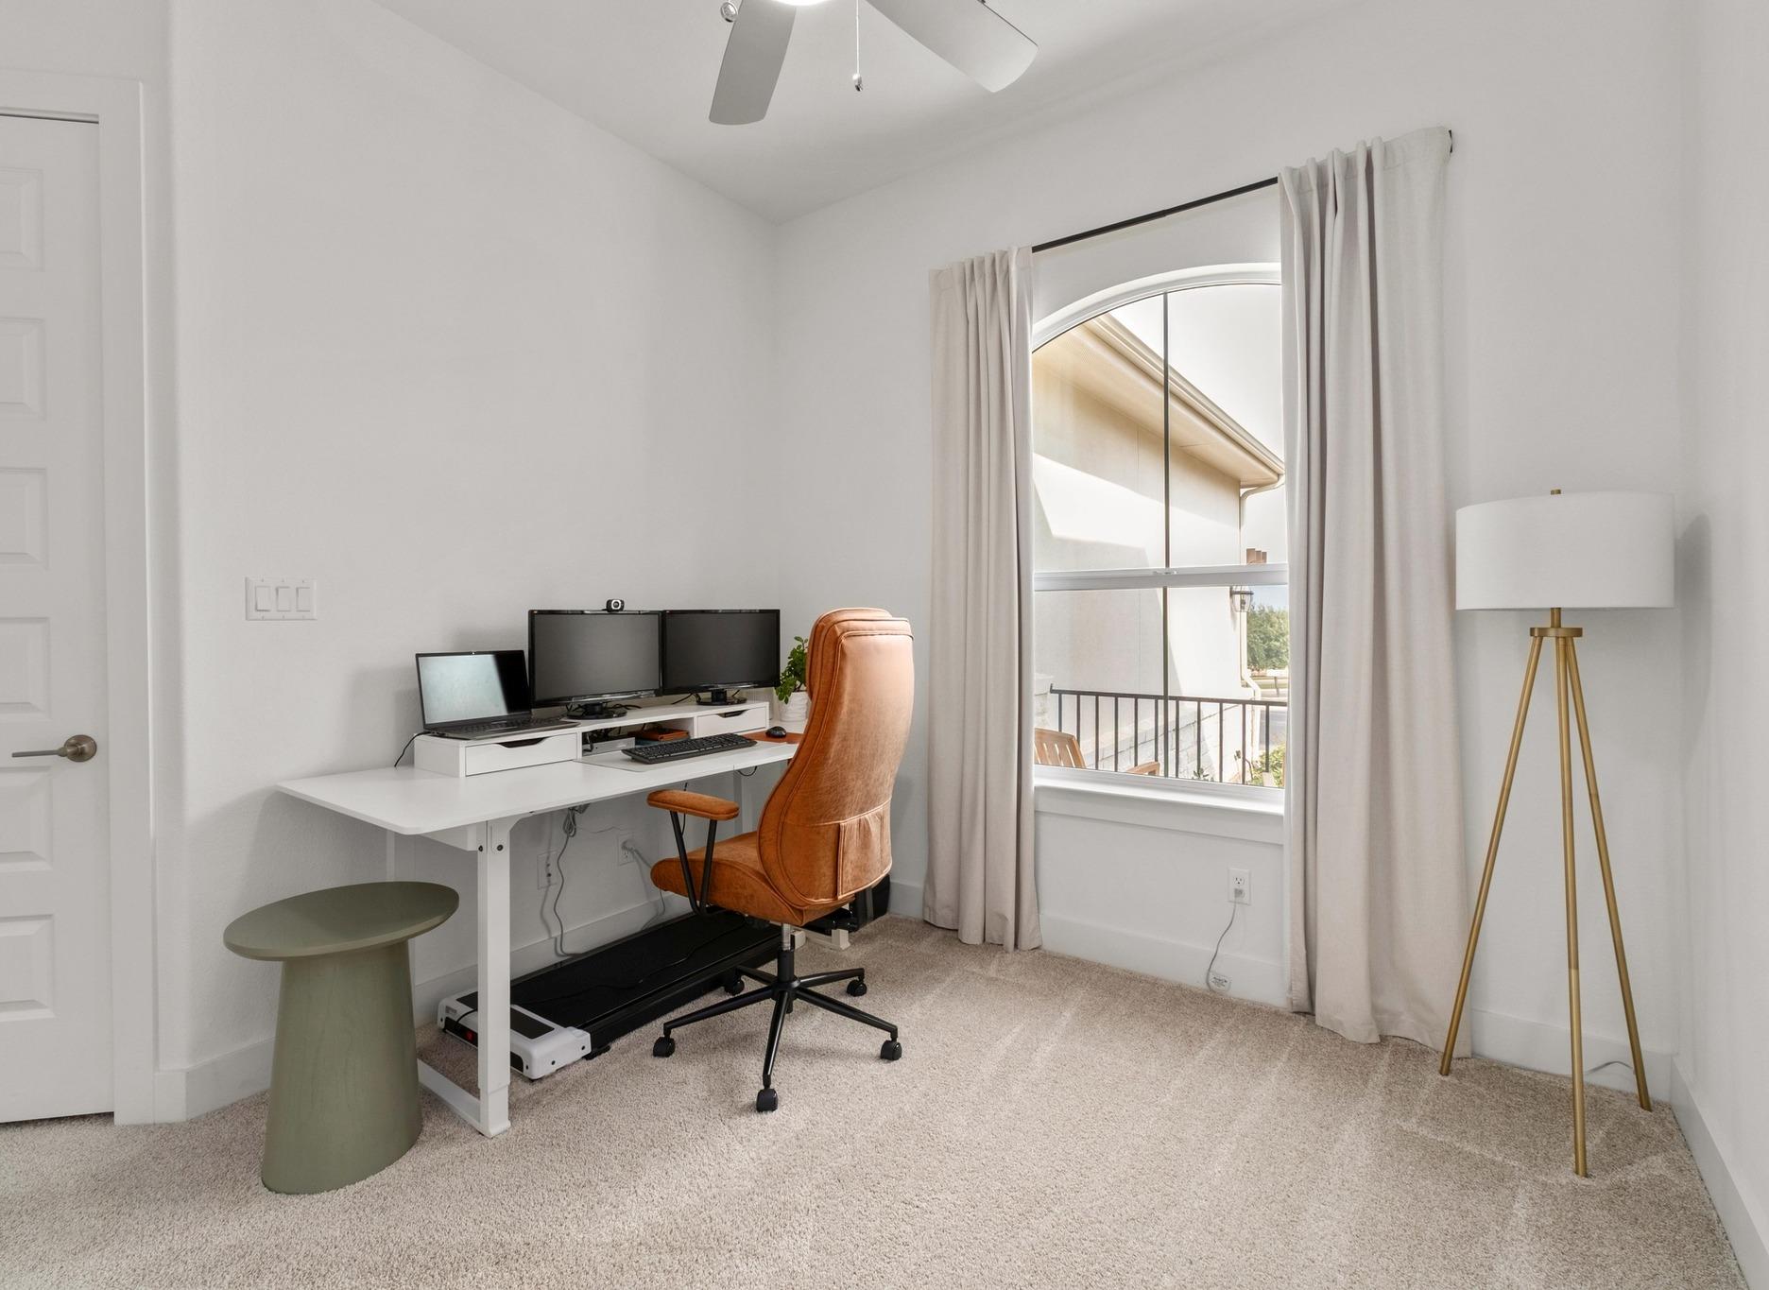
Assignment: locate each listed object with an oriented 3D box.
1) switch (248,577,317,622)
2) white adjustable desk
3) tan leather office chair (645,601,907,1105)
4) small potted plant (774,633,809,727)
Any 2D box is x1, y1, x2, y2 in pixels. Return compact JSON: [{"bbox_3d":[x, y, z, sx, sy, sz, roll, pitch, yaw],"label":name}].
[{"bbox_3d":[-1.598,-0.119,2.144,0.010,0.114,0.162,1,2,35],"label":"switch"},{"bbox_3d":[-0.782,0.755,2.656,0.764,0.808,1.792,1,2,35],"label":"white adjustable desk"},{"bbox_3d":[-0.287,0.533,2.388,0.720,1.270,0.690,1,2,35],"label":"tan leather office chair"},{"bbox_3d":[-0.382,0.137,3.421,0.200,0.372,0.210,0,2,0],"label":"small potted plant"}]

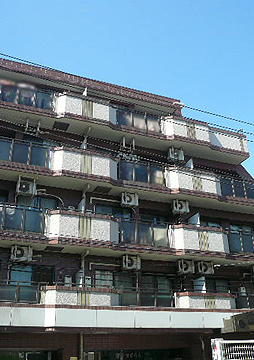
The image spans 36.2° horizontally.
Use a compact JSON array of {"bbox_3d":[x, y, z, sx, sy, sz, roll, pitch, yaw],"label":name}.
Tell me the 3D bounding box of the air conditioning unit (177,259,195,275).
[{"bbox_3d":[2.666,3.882,17.418,0.800,0.560,0.300,9,-27,-20],"label":"air conditioning unit"}]

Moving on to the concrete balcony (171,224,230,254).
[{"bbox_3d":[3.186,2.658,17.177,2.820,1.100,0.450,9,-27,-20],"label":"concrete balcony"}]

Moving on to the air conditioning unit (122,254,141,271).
[{"bbox_3d":[0.188,3.506,16.490,0.800,0.560,0.300,9,-27,-20],"label":"air conditioning unit"}]

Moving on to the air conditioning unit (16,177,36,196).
[{"bbox_3d":[-4.069,0.283,15.720,0.790,0.570,0.300,9,-27,-20],"label":"air conditioning unit"}]

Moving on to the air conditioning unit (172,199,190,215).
[{"bbox_3d":[2.518,1.257,18.210,0.790,0.570,0.300,9,-27,-20],"label":"air conditioning unit"}]

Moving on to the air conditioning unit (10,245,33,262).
[{"bbox_3d":[-3.958,2.758,14.568,0.790,0.570,0.300,9,-27,-20],"label":"air conditioning unit"}]

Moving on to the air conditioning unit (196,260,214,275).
[{"bbox_3d":[3.541,4.002,17.751,0.800,0.560,0.300,9,-27,-20],"label":"air conditioning unit"}]

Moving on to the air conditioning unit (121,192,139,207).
[{"bbox_3d":[0.157,0.886,17.591,0.800,0.560,0.300,9,-27,-20],"label":"air conditioning unit"}]

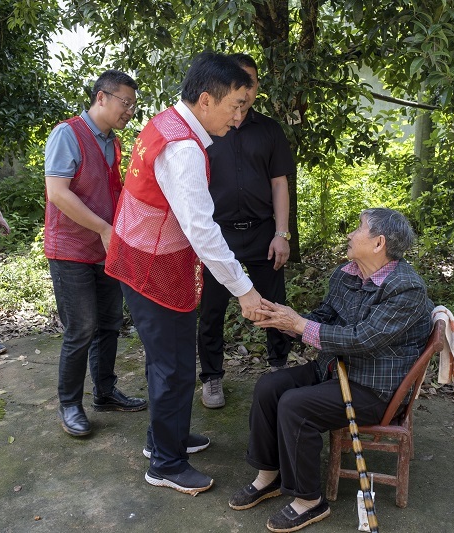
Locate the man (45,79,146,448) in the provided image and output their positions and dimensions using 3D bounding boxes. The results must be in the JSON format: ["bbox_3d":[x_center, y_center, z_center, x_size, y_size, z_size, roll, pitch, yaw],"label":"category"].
[{"bbox_3d":[-0.635,-0.070,3.073,0.480,1.700,0.520,4,10,27],"label":"man"}]

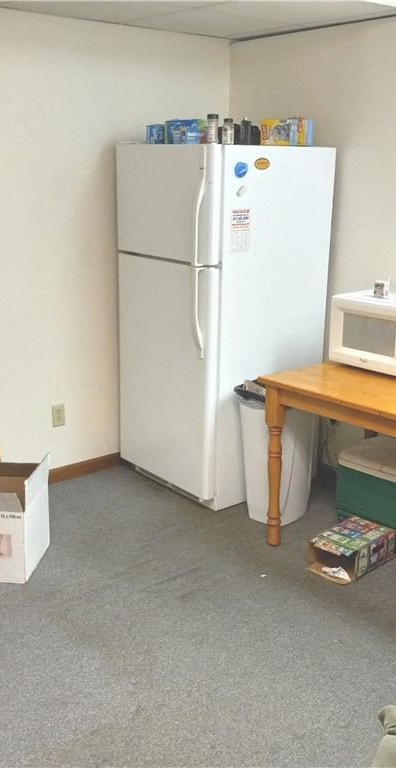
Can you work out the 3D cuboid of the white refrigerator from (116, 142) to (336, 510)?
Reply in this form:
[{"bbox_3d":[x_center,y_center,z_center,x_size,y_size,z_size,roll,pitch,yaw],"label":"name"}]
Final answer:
[{"bbox_3d":[0.118,-0.323,4.027,0.823,1.671,0.689,-12,20,-39],"label":"white refrigerator"}]

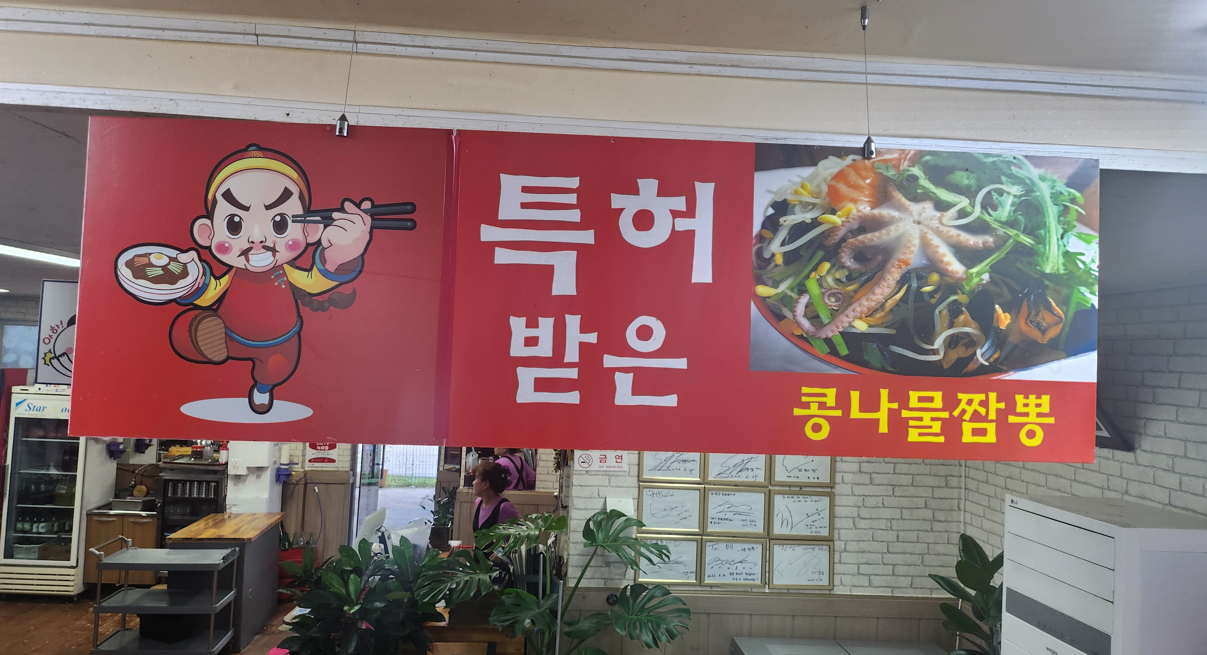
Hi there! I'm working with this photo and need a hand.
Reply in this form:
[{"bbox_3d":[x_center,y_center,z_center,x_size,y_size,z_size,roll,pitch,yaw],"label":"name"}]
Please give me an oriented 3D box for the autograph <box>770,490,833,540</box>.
[{"bbox_3d":[1.031,0.972,4.349,0.336,0.246,0.020,3,-2,-4],"label":"autograph"}]

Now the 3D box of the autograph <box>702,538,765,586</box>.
[{"bbox_3d":[0.674,1.209,4.316,0.336,0.246,0.020,3,-2,-4],"label":"autograph"}]

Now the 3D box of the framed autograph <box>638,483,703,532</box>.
[{"bbox_3d":[0.348,0.931,4.300,0.336,0.246,0.020,3,-2,-4],"label":"framed autograph"}]

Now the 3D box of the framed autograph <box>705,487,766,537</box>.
[{"bbox_3d":[0.687,0.948,4.324,0.336,0.246,0.020,3,-2,-4],"label":"framed autograph"}]

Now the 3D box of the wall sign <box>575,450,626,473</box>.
[{"bbox_3d":[-0.012,0.682,4.276,0.271,0.100,0.008,3,-2,-4],"label":"wall sign"}]

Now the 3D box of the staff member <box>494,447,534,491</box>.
[{"bbox_3d":[-0.858,1.783,8.000,0.450,1.550,0.330,4,-2,-38],"label":"staff member"}]

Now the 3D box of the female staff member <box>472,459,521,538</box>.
[{"bbox_3d":[-0.759,1.714,5.850,0.450,1.550,0.330,1,-3,43],"label":"female staff member"}]

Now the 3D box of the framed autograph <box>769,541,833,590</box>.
[{"bbox_3d":[1.026,1.229,4.341,0.336,0.246,0.020,3,-2,-4],"label":"framed autograph"}]

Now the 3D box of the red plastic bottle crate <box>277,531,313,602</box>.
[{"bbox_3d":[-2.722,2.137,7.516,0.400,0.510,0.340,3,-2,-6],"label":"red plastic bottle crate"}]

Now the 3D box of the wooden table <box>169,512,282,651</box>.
[{"bbox_3d":[-2.990,1.997,6.680,0.615,0.840,0.960,3,-2,-6],"label":"wooden table"}]

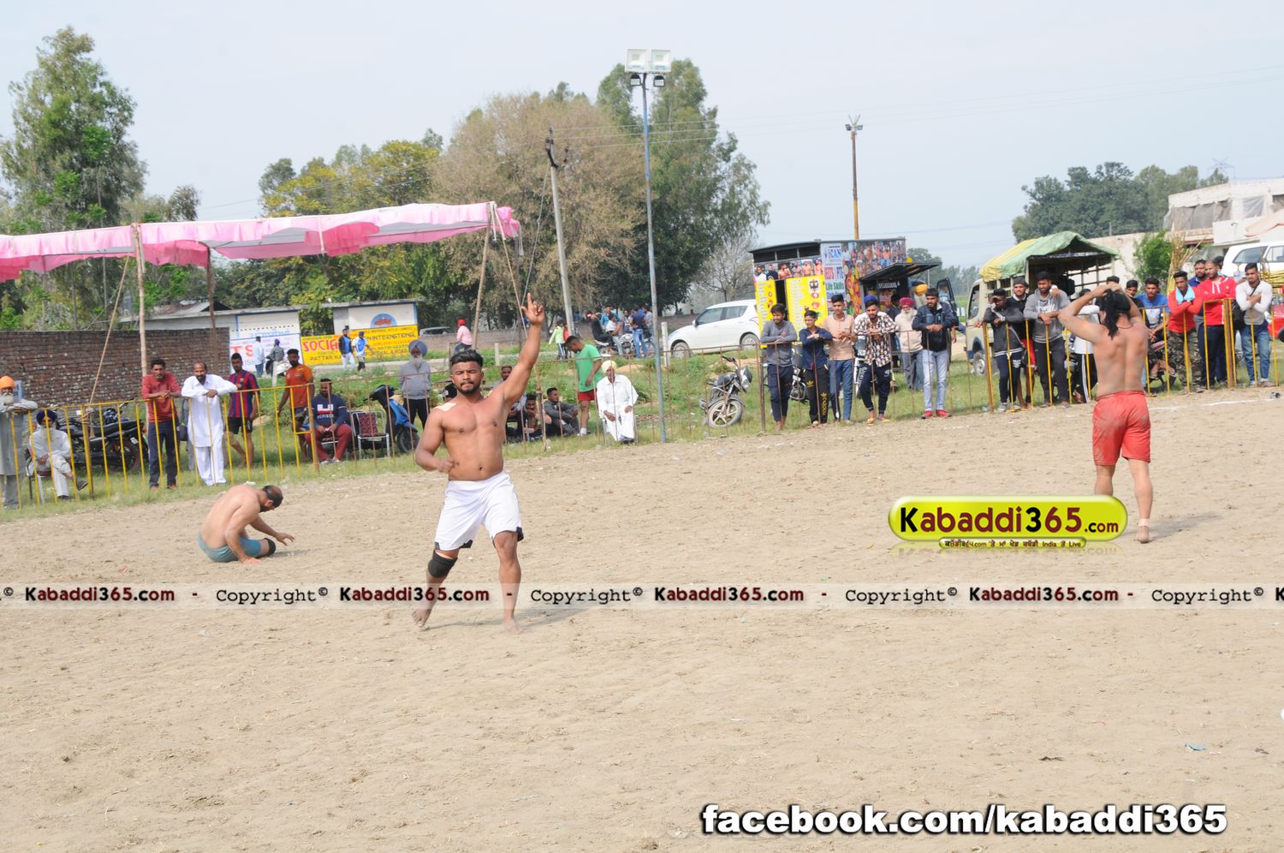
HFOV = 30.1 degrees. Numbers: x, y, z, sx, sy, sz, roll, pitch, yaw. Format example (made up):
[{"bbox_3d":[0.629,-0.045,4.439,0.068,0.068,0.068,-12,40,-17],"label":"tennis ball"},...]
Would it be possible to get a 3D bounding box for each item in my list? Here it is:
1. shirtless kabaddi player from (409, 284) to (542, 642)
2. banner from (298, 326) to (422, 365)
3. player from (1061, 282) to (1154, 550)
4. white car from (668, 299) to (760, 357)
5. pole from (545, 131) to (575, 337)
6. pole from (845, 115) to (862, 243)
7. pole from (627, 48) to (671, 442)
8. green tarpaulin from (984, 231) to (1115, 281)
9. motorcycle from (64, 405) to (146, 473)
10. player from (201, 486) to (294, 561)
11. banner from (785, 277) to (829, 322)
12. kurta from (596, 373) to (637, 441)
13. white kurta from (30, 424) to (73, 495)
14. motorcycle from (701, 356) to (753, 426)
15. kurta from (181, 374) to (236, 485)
[{"bbox_3d":[-0.994,0.217,14.550,0.780,2.030,0.680,-5,3,-9],"label":"shirtless kabaddi player"},{"bbox_3d":[-11.338,-3.208,96.000,4.700,1.200,0.050,-5,3,-3],"label":"banner"},{"bbox_3d":[3.247,-0.095,16.700,0.660,1.800,0.600,-5,3,-9],"label":"player"},{"bbox_3d":[2.611,-3.043,73.500,3.850,1.520,1.700,-6,2,27],"label":"white car"},{"bbox_3d":[-2.607,-6.010,79.000,0.850,7.600,0.400,-7,3,-17],"label":"pole"},{"bbox_3d":[8.152,-7.546,90.000,0.600,8.200,0.400,-3,3,0],"label":"pole"},{"bbox_3d":[0.174,-2.419,31.800,0.600,5.250,0.400,-3,3,0],"label":"pole"},{"bbox_3d":[7.057,-2.918,41.200,1.600,0.820,2.350,-6,3,-11],"label":"green tarpaulin"},{"bbox_3d":[-8.050,0.211,34.600,1.980,1.080,0.720,-4,3,15],"label":"motorcycle"},{"bbox_3d":[-3.441,0.840,20.700,0.800,0.640,0.600,-6,3,-22],"label":"player"},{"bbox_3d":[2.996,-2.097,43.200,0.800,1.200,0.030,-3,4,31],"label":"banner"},{"bbox_3d":[-0.342,-0.255,31.950,0.550,0.870,0.620,-5,3,-6],"label":"kurta"},{"bbox_3d":[-7.619,0.447,30.800,0.550,0.900,0.720,-6,3,-28],"label":"white kurta"},{"bbox_3d":[1.154,-0.499,33.900,0.740,1.080,1.950,-6,3,-12],"label":"motorcycle"},{"bbox_3d":[-5.774,0.040,31.800,0.680,1.480,0.480,-5,3,-14],"label":"kurta"}]

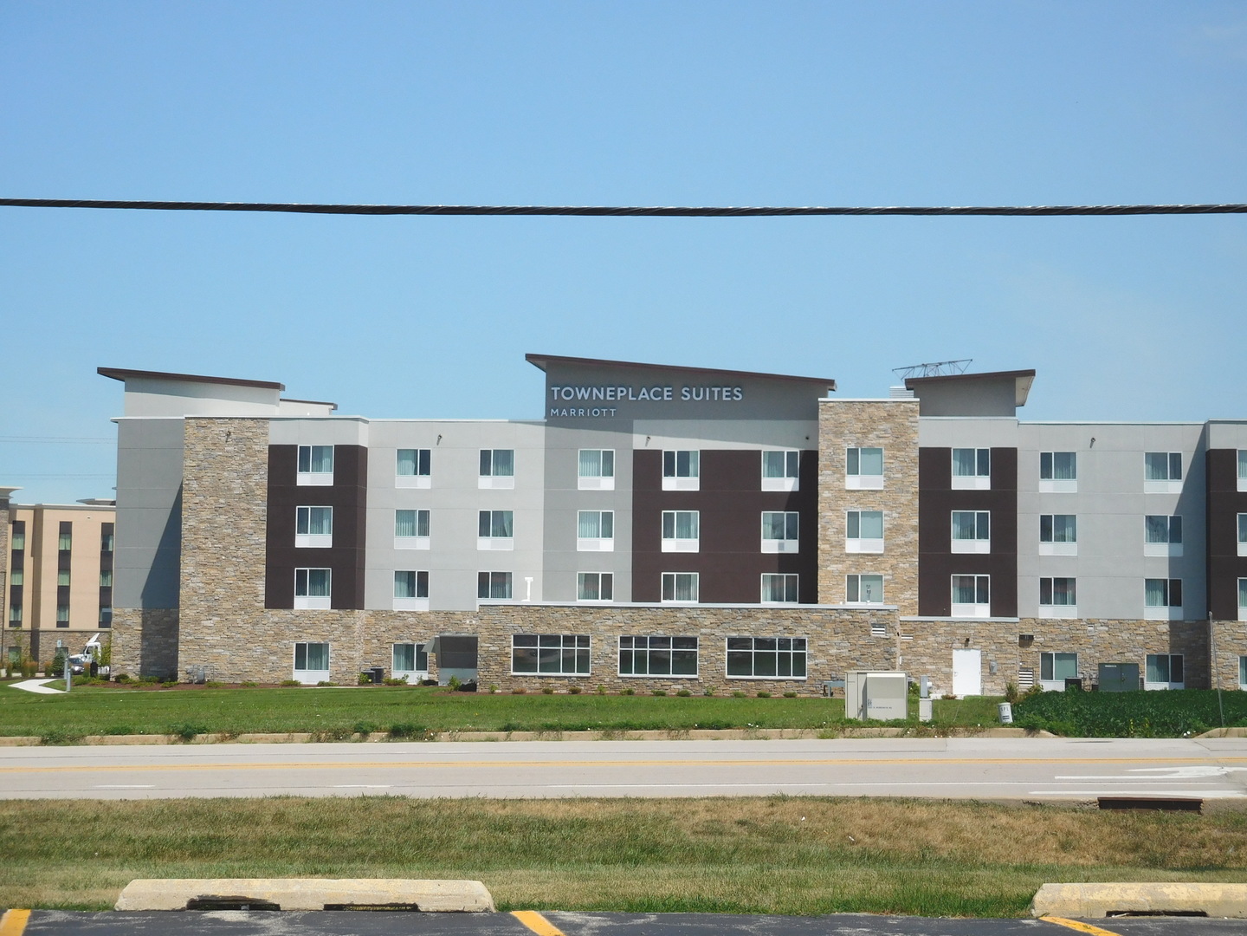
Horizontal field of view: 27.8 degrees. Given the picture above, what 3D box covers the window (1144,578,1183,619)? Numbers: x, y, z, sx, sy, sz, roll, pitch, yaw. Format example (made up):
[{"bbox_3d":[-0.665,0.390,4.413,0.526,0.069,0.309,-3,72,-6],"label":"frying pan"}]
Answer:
[{"bbox_3d":[26.223,6.356,122.462,1.857,2.031,0.150,0,-4,7],"label":"window"}]

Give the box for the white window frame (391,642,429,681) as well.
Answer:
[{"bbox_3d":[-10.634,9.701,125.633,1.910,2.041,0.140,0,-3,7],"label":"white window frame"}]

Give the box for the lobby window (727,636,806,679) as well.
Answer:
[{"bbox_3d":[6.612,8.776,116.497,3.755,1.930,0.150,0,-4,7],"label":"lobby window"}]

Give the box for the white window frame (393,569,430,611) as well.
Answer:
[{"bbox_3d":[-10.692,6.158,126.974,1.857,2.031,0.150,0,-4,7],"label":"white window frame"}]

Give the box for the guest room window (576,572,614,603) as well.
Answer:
[{"bbox_3d":[-1.419,6.146,124.836,1.833,2.067,0.150,0,-3,7],"label":"guest room window"}]

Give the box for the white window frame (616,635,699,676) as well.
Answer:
[{"bbox_3d":[1.616,8.736,117.109,3.731,1.904,0.150,0,-4,7],"label":"white window frame"}]

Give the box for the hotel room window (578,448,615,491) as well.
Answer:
[{"bbox_3d":[-1.344,0.067,125.204,1.833,2.067,0.150,0,-3,7],"label":"hotel room window"}]

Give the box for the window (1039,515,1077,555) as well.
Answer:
[{"bbox_3d":[21.075,3.232,122.288,1.832,2.012,0.140,0,-3,7],"label":"window"}]

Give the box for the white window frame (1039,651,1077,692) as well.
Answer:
[{"bbox_3d":[20.972,9.880,121.795,1.833,2.067,0.150,0,-3,7],"label":"white window frame"}]

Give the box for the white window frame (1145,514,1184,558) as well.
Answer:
[{"bbox_3d":[26.263,3.293,122.657,1.857,2.031,0.150,0,-4,7],"label":"white window frame"}]

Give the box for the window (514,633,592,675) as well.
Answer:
[{"bbox_3d":[-3.427,8.915,120.297,3.848,2.006,0.150,0,-3,7],"label":"window"}]

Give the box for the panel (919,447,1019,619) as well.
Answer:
[{"bbox_3d":[16.454,3.086,120.570,4.683,8.121,0.300,0,-3,7],"label":"panel"}]

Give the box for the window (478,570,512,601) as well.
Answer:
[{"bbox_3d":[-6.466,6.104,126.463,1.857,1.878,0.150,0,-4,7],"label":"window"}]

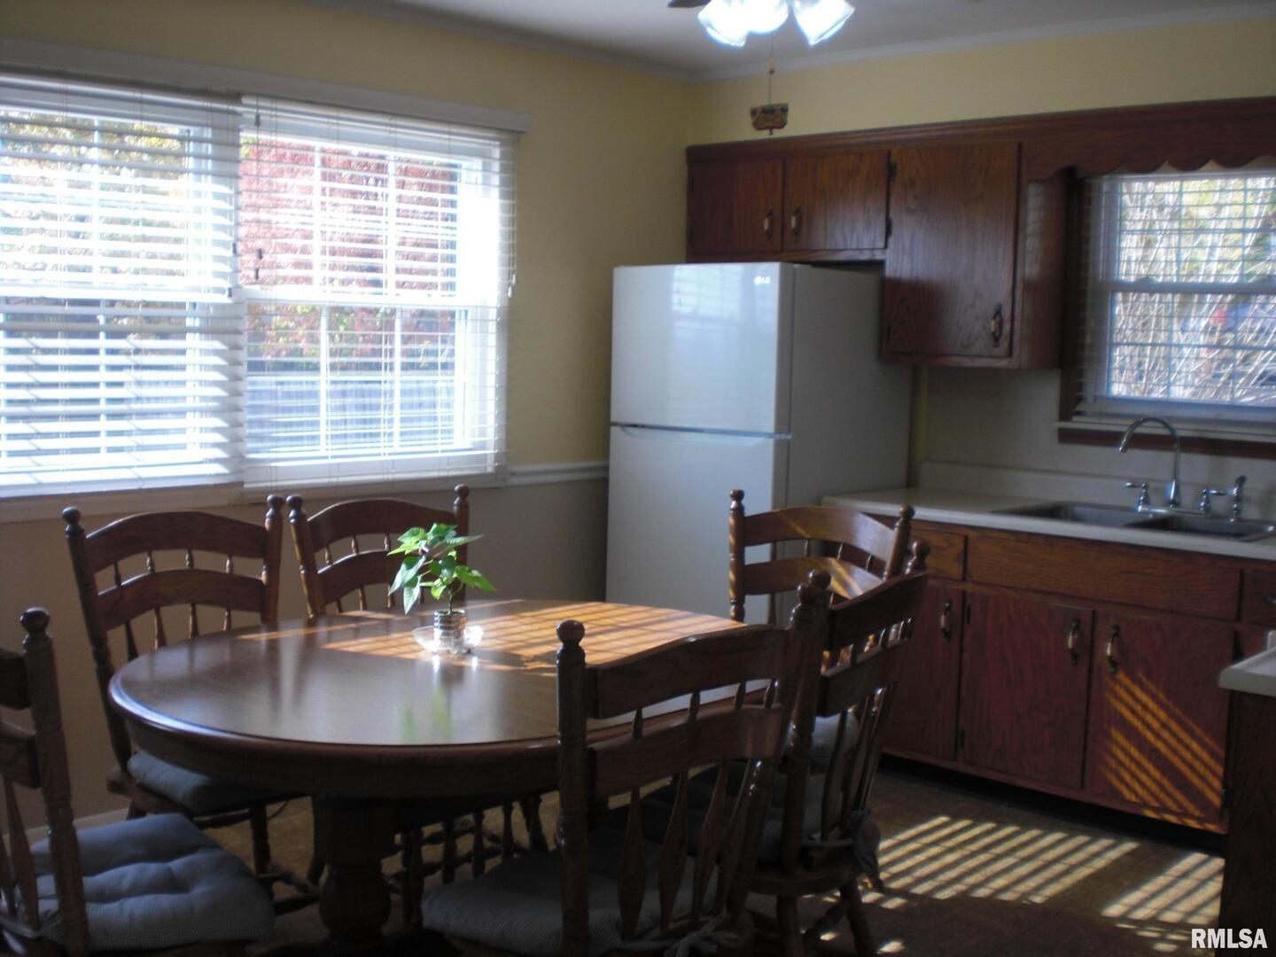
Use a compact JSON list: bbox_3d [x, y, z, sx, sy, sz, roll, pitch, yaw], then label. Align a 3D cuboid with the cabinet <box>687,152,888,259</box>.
[{"bbox_3d":[0.615,-0.979,5.105,0.860,0.400,0.330,7,8,40],"label":"cabinet"}]

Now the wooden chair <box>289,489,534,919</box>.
[{"bbox_3d":[-0.485,0.574,3.276,0.490,1.025,0.560,-3,8,-35],"label":"wooden chair"}]

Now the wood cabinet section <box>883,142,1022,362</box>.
[{"bbox_3d":[1.126,-0.747,4.717,0.500,0.740,0.310,6,8,40],"label":"wood cabinet section"}]

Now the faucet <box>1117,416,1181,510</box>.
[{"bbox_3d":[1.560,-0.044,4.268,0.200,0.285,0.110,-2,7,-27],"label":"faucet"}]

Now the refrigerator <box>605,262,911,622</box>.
[{"bbox_3d":[0.423,0.095,4.948,0.710,1.660,0.800,7,8,40],"label":"refrigerator"}]

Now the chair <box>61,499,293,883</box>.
[{"bbox_3d":[-0.885,0.597,2.983,0.490,1.025,0.560,-3,8,-37],"label":"chair"}]

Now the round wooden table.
[{"bbox_3d":[-0.344,0.749,2.959,1.430,0.750,1.140,-3,8,-38],"label":"round wooden table"}]

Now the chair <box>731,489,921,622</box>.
[{"bbox_3d":[0.306,0.580,3.388,0.490,1.025,0.560,5,7,33],"label":"chair"}]

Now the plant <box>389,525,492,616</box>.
[{"bbox_3d":[-0.417,0.191,2.969,0.210,0.180,0.185,0,6,-8],"label":"plant"}]

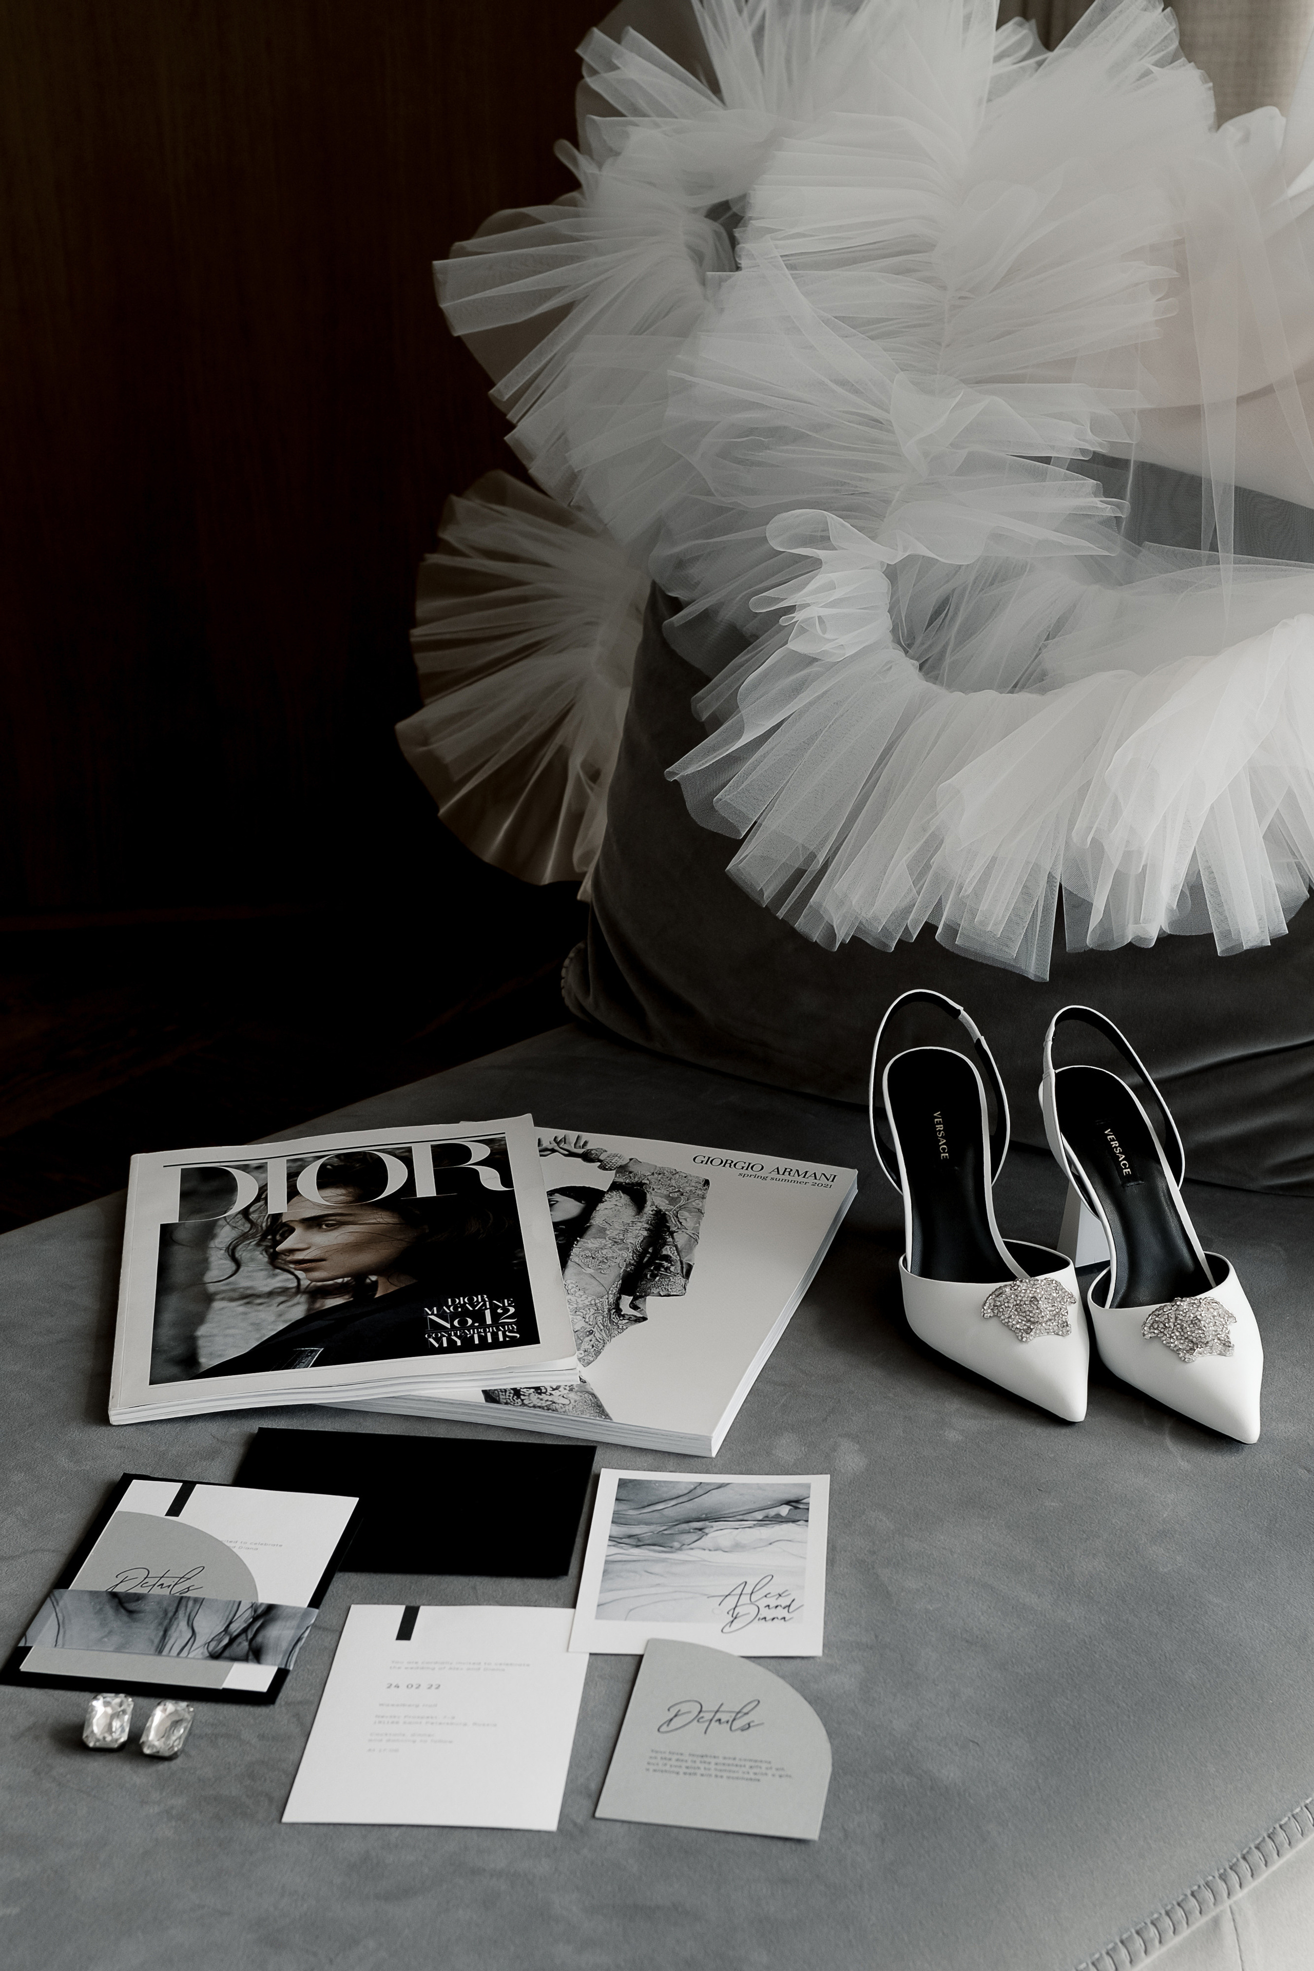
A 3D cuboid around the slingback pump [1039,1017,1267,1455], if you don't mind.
[{"bbox_3d":[0.250,0.121,1.421,0.082,0.140,0.236,-8,26,-12],"label":"slingback pump"}]

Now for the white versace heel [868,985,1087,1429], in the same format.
[{"bbox_3d":[0.167,0.113,1.447,0.082,0.140,0.240,-7,26,-10],"label":"white versace heel"}]

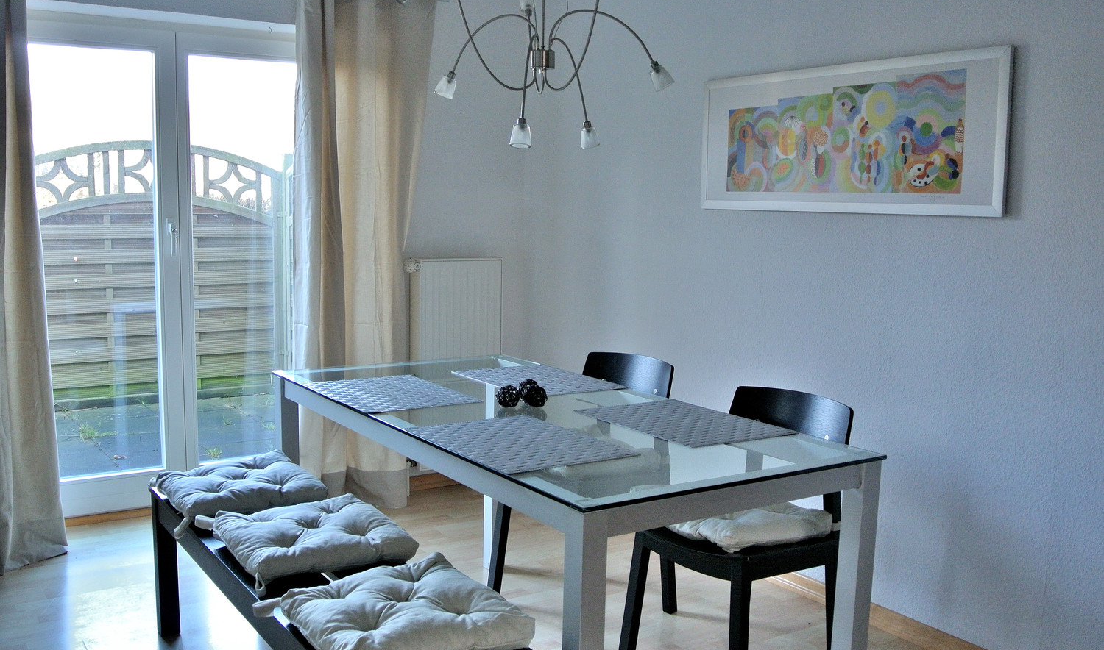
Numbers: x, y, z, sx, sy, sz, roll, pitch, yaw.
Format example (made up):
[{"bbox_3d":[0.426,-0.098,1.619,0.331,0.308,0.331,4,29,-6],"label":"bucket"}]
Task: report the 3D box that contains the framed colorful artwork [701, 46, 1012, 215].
[{"bbox_3d":[0.886,-0.579,3.266,0.030,0.450,1.198,-4,8,-33],"label":"framed colorful artwork"}]

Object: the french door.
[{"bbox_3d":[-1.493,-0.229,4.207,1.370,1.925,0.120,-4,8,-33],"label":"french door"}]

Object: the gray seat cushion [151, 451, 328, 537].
[{"bbox_3d":[-0.881,0.451,2.940,0.365,0.075,0.390,-4,8,-33],"label":"gray seat cushion"}]

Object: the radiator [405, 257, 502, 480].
[{"bbox_3d":[-0.416,0.163,4.539,0.400,0.907,0.104,-4,8,-33],"label":"radiator"}]

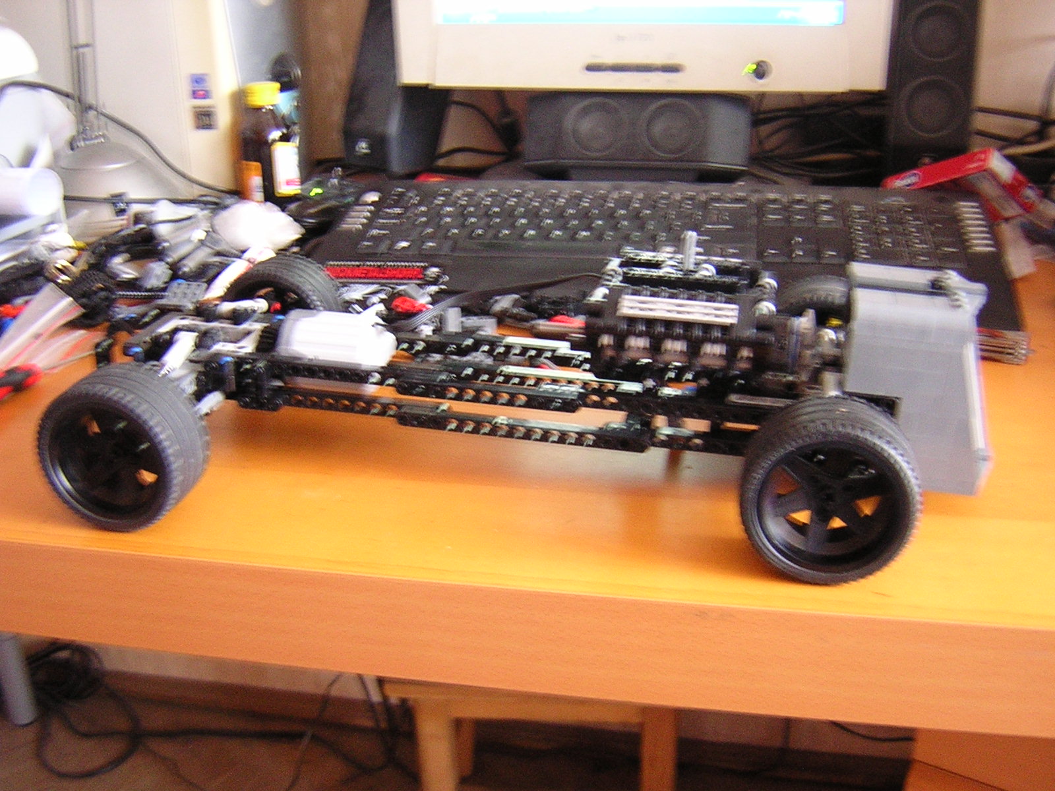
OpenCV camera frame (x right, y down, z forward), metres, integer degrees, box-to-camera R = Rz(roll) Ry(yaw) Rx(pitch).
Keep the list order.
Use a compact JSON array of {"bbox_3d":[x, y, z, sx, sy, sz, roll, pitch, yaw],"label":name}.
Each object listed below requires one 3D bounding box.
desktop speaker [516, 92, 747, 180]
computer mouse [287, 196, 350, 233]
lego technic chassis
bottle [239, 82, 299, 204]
[{"bbox_3d":[0.113,-0.254,1.062,0.212,0.088,0.095,4,25,14],"label":"desktop speaker"},{"bbox_3d":[-0.173,-0.173,0.971,0.060,0.038,0.105,5,25,17],"label":"computer mouse"},{"bbox_3d":[-0.002,-0.024,0.525,0.420,0.116,0.205,3,25,13],"label":"lego technic chassis"},{"bbox_3d":[-0.234,-0.228,1.013,0.055,0.108,0.055,3,25,13],"label":"bottle"}]

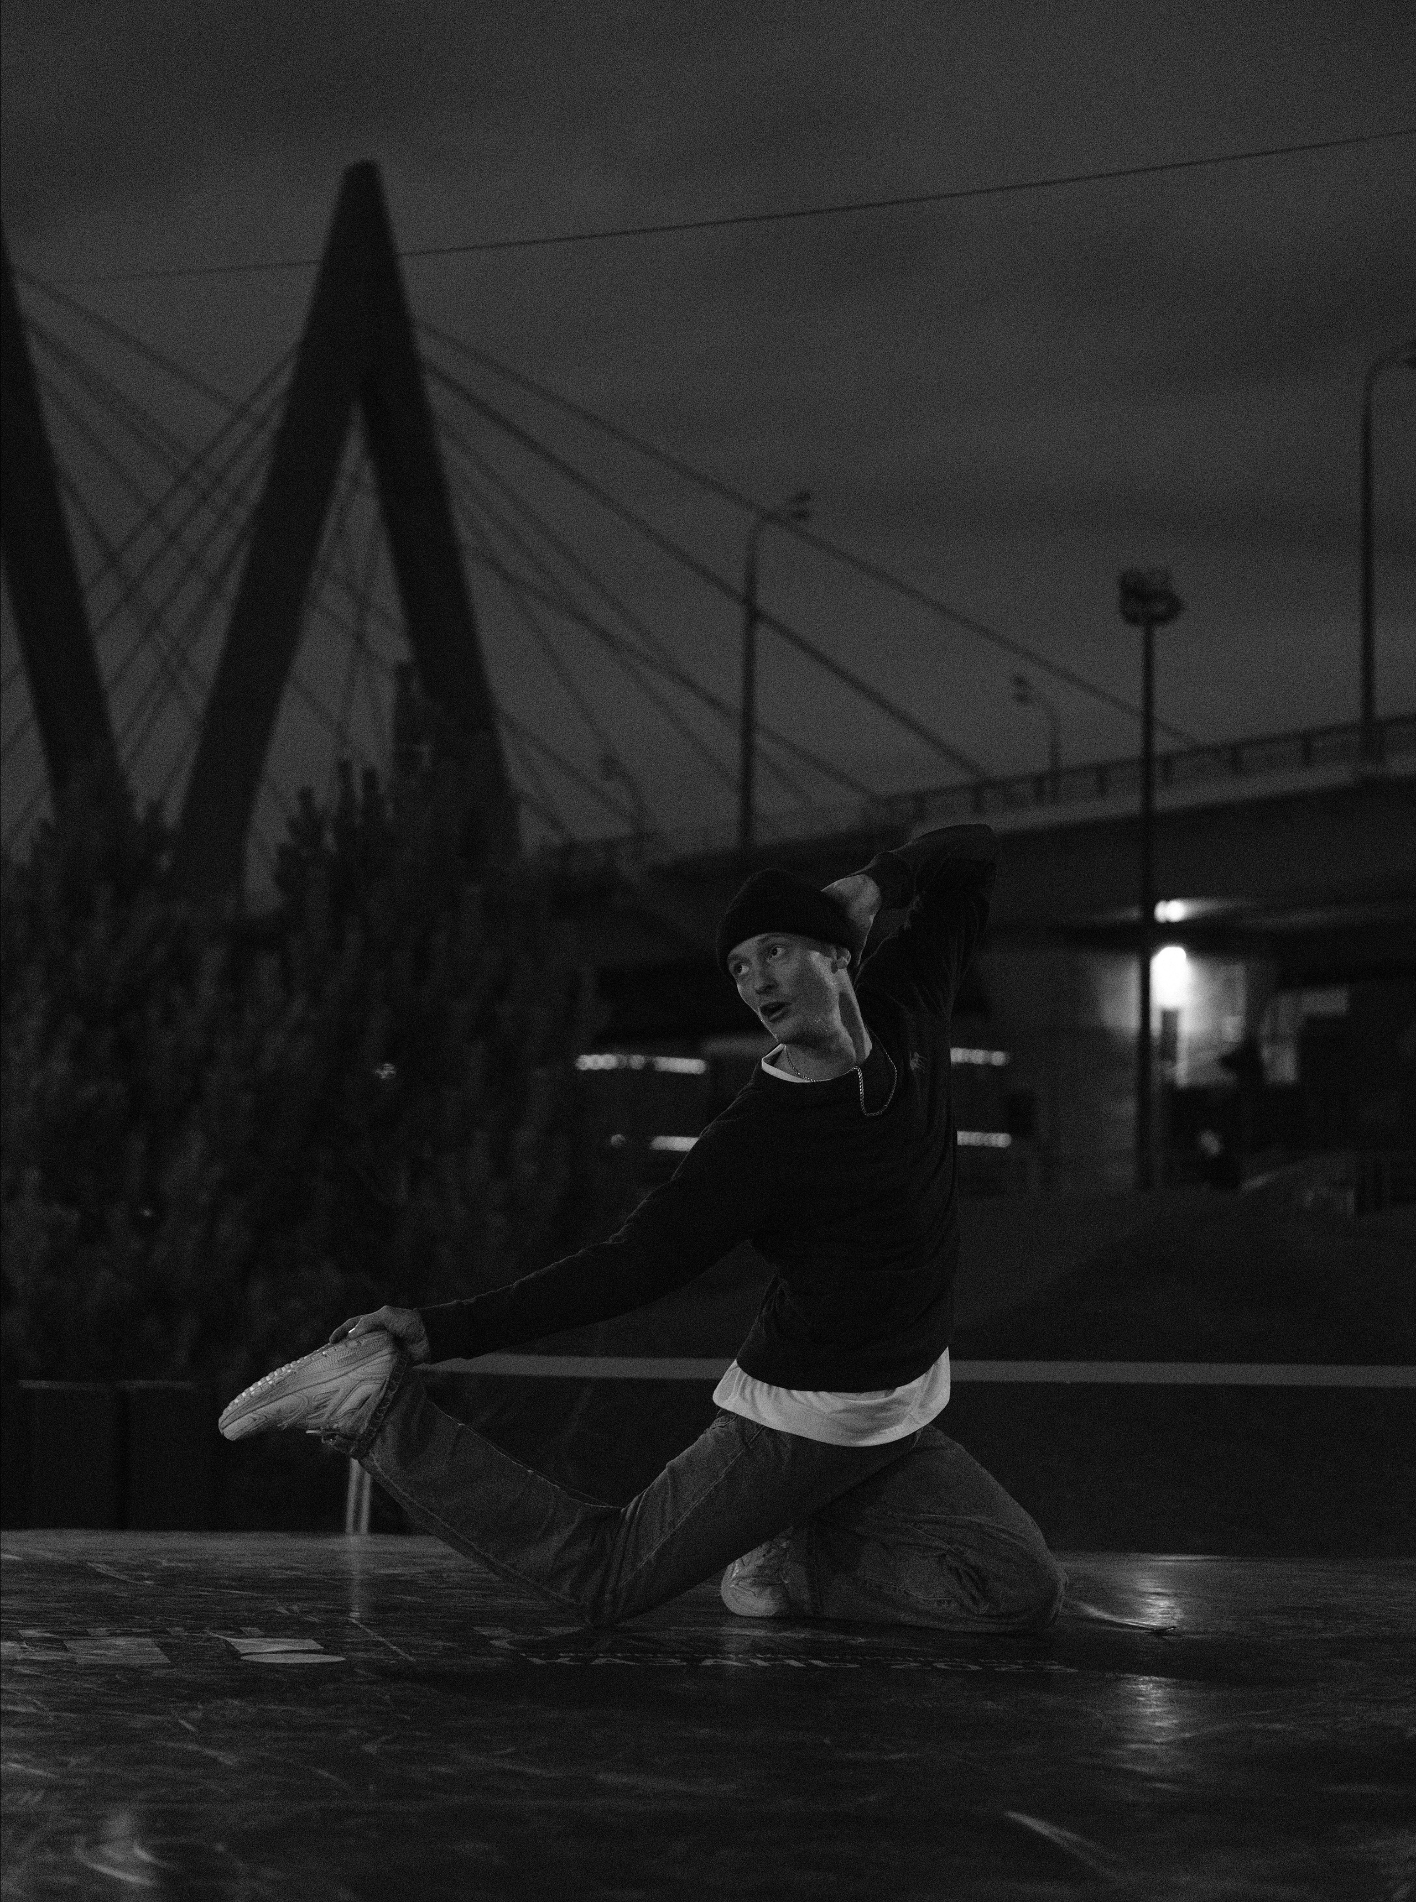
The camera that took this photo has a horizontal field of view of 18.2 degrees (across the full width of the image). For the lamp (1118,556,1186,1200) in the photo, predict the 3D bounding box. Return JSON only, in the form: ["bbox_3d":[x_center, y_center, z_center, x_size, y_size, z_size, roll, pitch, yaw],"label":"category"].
[{"bbox_3d":[6.487,-1.036,65.000,0.950,9.300,0.950,1,-4,0],"label":"lamp"}]

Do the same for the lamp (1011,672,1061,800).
[{"bbox_3d":[15.373,-6.903,208.000,2.600,12.500,0.900,4,-5,-36],"label":"lamp"}]

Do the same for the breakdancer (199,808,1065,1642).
[{"bbox_3d":[-0.096,0.403,6.450,1.190,1.170,0.650,2,-4,-10],"label":"breakdancer"}]

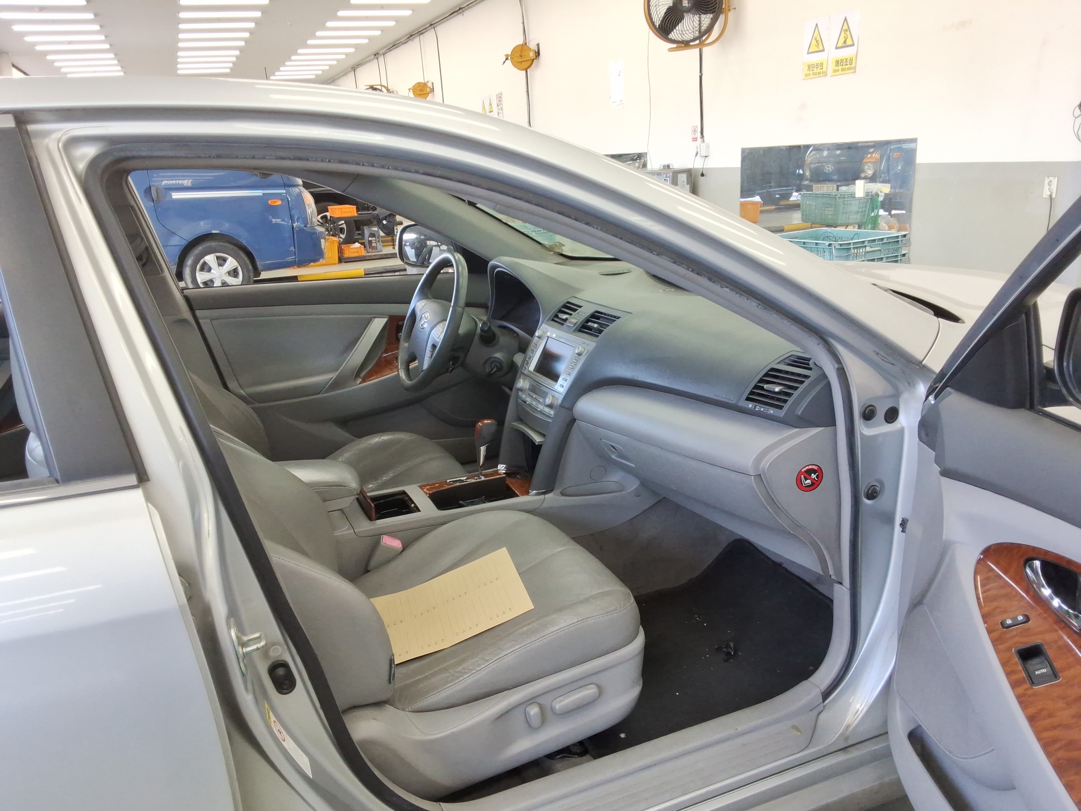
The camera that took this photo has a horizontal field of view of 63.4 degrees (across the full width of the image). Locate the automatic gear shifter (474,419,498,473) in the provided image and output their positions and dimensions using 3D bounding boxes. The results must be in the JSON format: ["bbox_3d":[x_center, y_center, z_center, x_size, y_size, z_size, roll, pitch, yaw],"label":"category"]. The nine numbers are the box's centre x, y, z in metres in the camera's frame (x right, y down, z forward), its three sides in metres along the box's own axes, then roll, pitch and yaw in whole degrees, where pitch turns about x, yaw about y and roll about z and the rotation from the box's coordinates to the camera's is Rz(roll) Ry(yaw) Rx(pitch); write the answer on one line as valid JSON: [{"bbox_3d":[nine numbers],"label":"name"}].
[{"bbox_3d":[-0.138,0.097,2.169,0.050,0.130,0.045,-10,18,-20],"label":"automatic gear shifter"}]

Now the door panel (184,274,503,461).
[{"bbox_3d":[-0.510,-0.089,2.700,1.020,0.630,0.140,-10,18,-20],"label":"door panel"}]

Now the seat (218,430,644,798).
[{"bbox_3d":[-0.323,0.186,1.547,0.950,0.880,0.540,-10,18,-20],"label":"seat"}]

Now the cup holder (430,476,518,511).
[{"bbox_3d":[-0.165,0.226,2.015,0.190,0.075,0.130,-10,18,-20],"label":"cup holder"}]

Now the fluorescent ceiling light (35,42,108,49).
[{"bbox_3d":[-8.472,-6.503,15.864,1.220,0.080,0.170,-10,18,-20],"label":"fluorescent ceiling light"}]

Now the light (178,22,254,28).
[{"bbox_3d":[-5.336,-6.253,14.379,1.200,0.080,0.120,-10,18,-20],"label":"light"}]

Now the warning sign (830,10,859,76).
[{"bbox_3d":[2.334,-2.780,6.720,0.010,0.450,0.295,-10,18,-20],"label":"warning sign"}]

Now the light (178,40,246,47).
[{"bbox_3d":[-6.254,-6.880,16.641,1.220,0.080,0.170,-10,18,-20],"label":"light"}]

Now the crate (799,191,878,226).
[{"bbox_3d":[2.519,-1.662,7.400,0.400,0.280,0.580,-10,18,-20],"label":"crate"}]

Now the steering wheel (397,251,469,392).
[{"bbox_3d":[-0.269,-0.217,2.293,0.130,0.380,0.380,17,7,-26],"label":"steering wheel"}]

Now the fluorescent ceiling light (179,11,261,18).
[{"bbox_3d":[-4.931,-6.033,13.495,1.220,0.080,0.170,-10,18,-20],"label":"fluorescent ceiling light"}]

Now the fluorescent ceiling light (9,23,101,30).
[{"bbox_3d":[-7.510,-5.852,13.535,1.200,0.080,0.120,-10,18,-20],"label":"fluorescent ceiling light"}]

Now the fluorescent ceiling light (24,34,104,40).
[{"bbox_3d":[-8.036,-6.213,14.793,1.220,0.080,0.170,-10,18,-20],"label":"fluorescent ceiling light"}]

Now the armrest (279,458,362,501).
[{"bbox_3d":[-0.522,0.172,1.873,0.290,0.070,0.190,-10,18,-20],"label":"armrest"}]

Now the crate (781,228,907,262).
[{"bbox_3d":[1.681,-0.846,5.081,0.530,0.290,0.600,-13,19,-28],"label":"crate"}]

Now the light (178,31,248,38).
[{"bbox_3d":[-5.808,-6.594,15.578,1.220,0.080,0.170,-10,18,-20],"label":"light"}]

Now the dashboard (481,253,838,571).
[{"bbox_3d":[0.252,-0.076,2.130,0.600,0.550,1.450,-10,18,-20],"label":"dashboard"}]

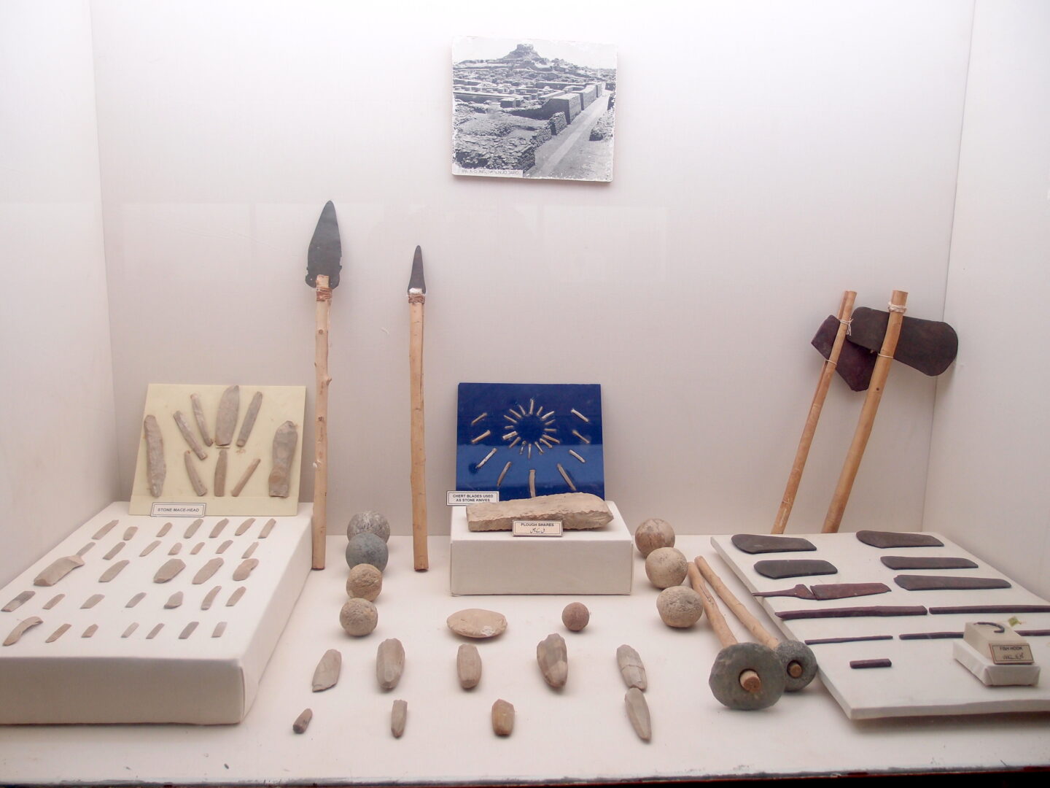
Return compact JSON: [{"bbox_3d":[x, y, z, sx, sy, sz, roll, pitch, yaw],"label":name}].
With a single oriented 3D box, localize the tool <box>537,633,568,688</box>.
[{"bbox_3d":[0.040,0.346,1.114,0.040,0.034,0.118,1,10,-1],"label":"tool"}]

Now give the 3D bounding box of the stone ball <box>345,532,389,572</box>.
[{"bbox_3d":[-0.251,0.253,1.349,0.068,0.067,0.068,0,10,-3],"label":"stone ball"}]

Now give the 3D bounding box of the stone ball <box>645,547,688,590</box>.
[{"bbox_3d":[0.230,0.284,1.382,0.069,0.069,0.069,1,10,0],"label":"stone ball"}]

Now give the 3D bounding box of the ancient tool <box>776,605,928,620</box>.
[{"bbox_3d":[0.519,0.346,1.352,0.247,0.011,0.015,0,10,-7],"label":"ancient tool"}]

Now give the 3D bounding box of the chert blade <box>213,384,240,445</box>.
[{"bbox_3d":[-0.574,0.040,1.634,0.039,0.122,0.011,7,-20,-2],"label":"chert blade"}]

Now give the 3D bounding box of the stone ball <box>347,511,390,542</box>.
[{"bbox_3d":[-0.279,0.247,1.519,0.076,0.076,0.076,0,10,-5],"label":"stone ball"}]

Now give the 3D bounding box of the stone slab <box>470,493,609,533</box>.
[{"bbox_3d":[0.022,0.188,1.357,0.230,0.032,0.100,0,10,-3],"label":"stone slab"}]

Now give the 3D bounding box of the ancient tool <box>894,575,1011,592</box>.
[{"bbox_3d":[0.689,0.304,1.373,0.184,0.009,0.057,0,10,-6],"label":"ancient tool"}]

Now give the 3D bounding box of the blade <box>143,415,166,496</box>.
[{"bbox_3d":[-0.641,0.106,1.475,0.030,0.157,0.012,-14,-25,-9],"label":"blade"}]

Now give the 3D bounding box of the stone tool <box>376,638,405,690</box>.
[{"bbox_3d":[-0.174,0.346,1.098,0.036,0.031,0.112,0,10,-7],"label":"stone tool"}]

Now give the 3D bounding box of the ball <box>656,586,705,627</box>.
[{"bbox_3d":[0.215,0.294,1.177,0.064,0.059,0.062,1,10,0],"label":"ball"}]

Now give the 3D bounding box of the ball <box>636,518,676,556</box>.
[{"bbox_3d":[0.232,0.259,1.518,0.071,0.071,0.071,1,10,0],"label":"ball"}]

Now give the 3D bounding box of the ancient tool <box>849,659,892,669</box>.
[{"bbox_3d":[0.418,0.326,1.024,0.052,0.006,0.008,-1,10,-12],"label":"ancient tool"}]

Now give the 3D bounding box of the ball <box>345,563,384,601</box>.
[{"bbox_3d":[-0.267,0.314,1.413,0.060,0.062,0.060,0,10,-4],"label":"ball"}]

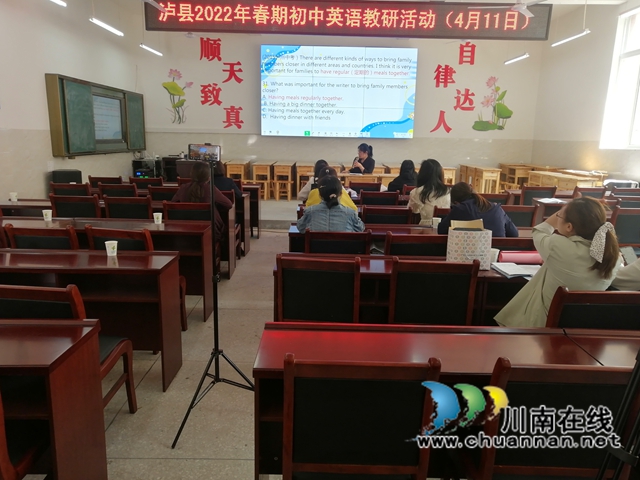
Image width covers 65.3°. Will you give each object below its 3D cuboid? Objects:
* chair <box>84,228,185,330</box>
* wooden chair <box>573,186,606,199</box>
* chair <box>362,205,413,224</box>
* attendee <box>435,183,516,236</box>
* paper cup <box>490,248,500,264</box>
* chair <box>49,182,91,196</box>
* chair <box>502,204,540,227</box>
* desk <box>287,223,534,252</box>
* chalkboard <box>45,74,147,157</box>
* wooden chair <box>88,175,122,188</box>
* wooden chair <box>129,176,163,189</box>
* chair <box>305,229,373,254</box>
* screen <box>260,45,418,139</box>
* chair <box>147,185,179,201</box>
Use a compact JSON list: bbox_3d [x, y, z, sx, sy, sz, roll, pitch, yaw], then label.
[{"bbox_3d":[-1.292,0.324,3.667,0.470,0.905,0.550,3,11,10],"label":"chair"},{"bbox_3d":[3.701,-0.346,7.193,0.473,0.896,0.581,0,12,-6],"label":"wooden chair"},{"bbox_3d":[0.659,0.066,5.197,0.470,0.905,0.550,2,11,3],"label":"chair"},{"bbox_3d":[1.160,0.170,3.746,0.571,1.182,0.739,1,12,-4],"label":"attendee"},{"bbox_3d":[1.088,0.093,3.122,0.077,0.086,0.077,1,12,0],"label":"paper cup"},{"bbox_3d":[-2.977,-0.292,6.194,0.450,0.890,0.510,1,12,0],"label":"chair"},{"bbox_3d":[2.060,0.029,5.541,0.470,0.905,0.550,1,11,0],"label":"chair"},{"bbox_3d":[0.944,0.293,4.230,2.400,0.765,0.400,1,11,-1],"label":"desk"},{"bbox_3d":[-4.218,-2.368,9.839,0.190,1.275,3.874,1,12,0],"label":"chalkboard"},{"bbox_3d":[-2.968,-0.476,7.243,0.450,0.900,0.550,1,11,-1],"label":"wooden chair"},{"bbox_3d":[-2.377,-0.467,7.071,0.450,0.890,0.510,1,12,0],"label":"wooden chair"},{"bbox_3d":[0.121,0.324,3.824,0.470,0.905,0.550,1,11,0],"label":"chair"},{"bbox_3d":[0.435,-3.468,11.748,3.640,2.050,0.100,1,11,-1],"label":"screen"},{"bbox_3d":[-1.718,-0.225,6.001,0.473,0.896,0.581,2,12,2],"label":"chair"}]

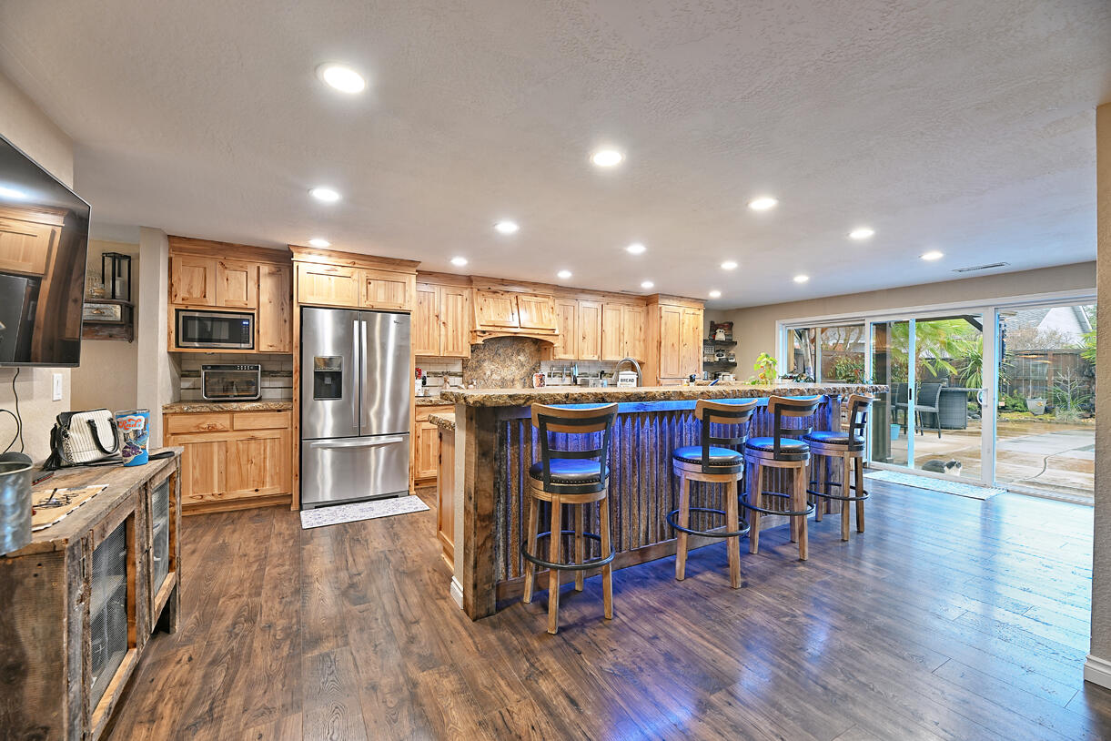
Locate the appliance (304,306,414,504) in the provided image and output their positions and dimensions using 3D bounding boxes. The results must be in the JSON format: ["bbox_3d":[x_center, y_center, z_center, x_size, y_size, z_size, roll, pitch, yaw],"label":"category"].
[{"bbox_3d":[-2.012,0.337,4.343,0.918,1.770,0.770,0,0,-30],"label":"appliance"}]

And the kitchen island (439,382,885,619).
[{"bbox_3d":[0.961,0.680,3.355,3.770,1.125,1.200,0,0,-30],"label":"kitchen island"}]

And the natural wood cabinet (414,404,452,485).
[{"bbox_3d":[-1.280,0.799,4.907,0.735,0.855,0.610,0,0,-30],"label":"natural wood cabinet"}]

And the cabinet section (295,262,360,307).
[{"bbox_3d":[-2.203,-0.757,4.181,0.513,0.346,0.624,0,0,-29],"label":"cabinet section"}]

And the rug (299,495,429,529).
[{"bbox_3d":[-1.646,1.220,3.771,0.968,0.010,0.454,0,0,-30],"label":"rug"}]

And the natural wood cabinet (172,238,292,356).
[{"bbox_3d":[-2.945,-0.619,4.015,0.878,0.932,0.542,0,0,-29],"label":"natural wood cabinet"}]

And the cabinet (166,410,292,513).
[{"bbox_3d":[-2.922,0.788,3.957,0.890,0.855,0.610,0,0,-30],"label":"cabinet"}]

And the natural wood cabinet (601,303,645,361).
[{"bbox_3d":[0.908,-0.538,6.327,0.800,0.805,0.330,0,0,-30],"label":"natural wood cabinet"}]

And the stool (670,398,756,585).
[{"bbox_3d":[0.956,0.704,2.647,0.470,1.080,0.500,0,0,-18],"label":"stool"}]

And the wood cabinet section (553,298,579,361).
[{"bbox_3d":[0.041,-0.537,5.797,0.372,0.800,0.353,0,0,-29],"label":"wood cabinet section"}]

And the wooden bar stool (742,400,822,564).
[{"bbox_3d":[1.577,0.713,3.054,0.480,1.103,0.530,0,0,-26],"label":"wooden bar stool"}]

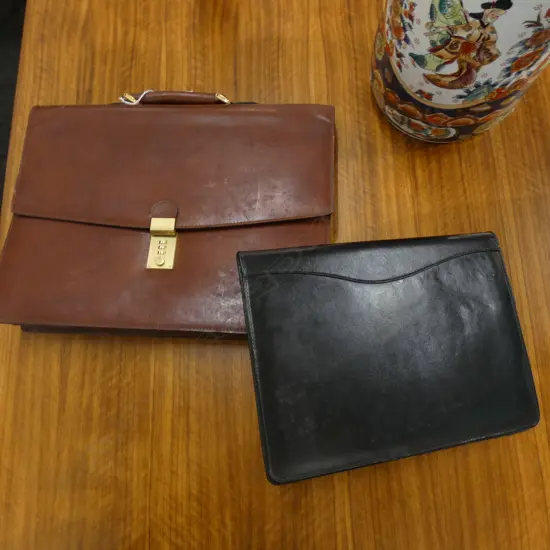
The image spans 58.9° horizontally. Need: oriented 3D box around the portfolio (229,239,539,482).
[{"bbox_3d":[0.146,0.085,0.599,0.362,0.024,0.262,-6,78,-15],"label":"portfolio"}]

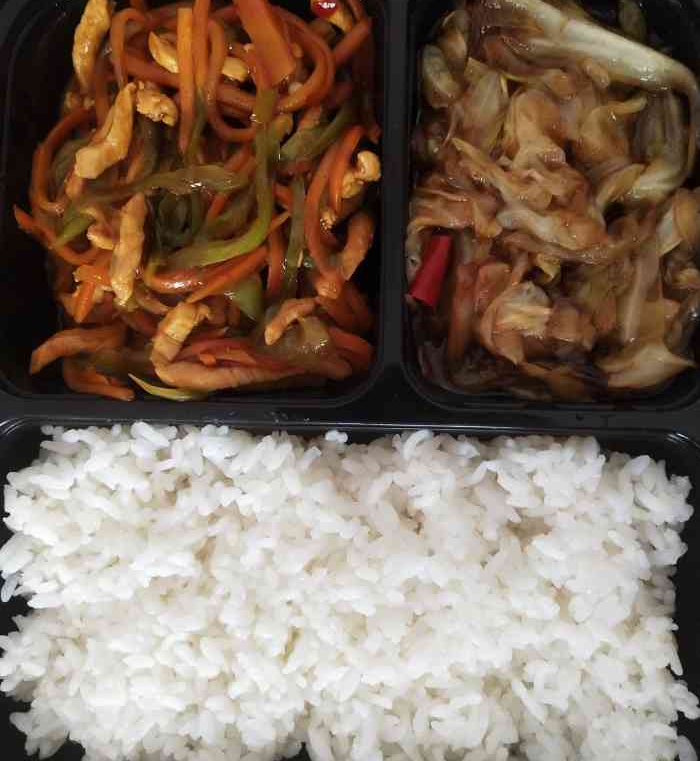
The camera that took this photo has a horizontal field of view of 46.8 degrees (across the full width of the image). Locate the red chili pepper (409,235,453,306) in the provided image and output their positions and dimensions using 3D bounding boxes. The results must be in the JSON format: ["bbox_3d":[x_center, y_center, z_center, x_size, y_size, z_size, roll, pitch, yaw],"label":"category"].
[{"bbox_3d":[0.024,-0.032,0.237,0.007,0.007,0.021,17,78,3],"label":"red chili pepper"}]

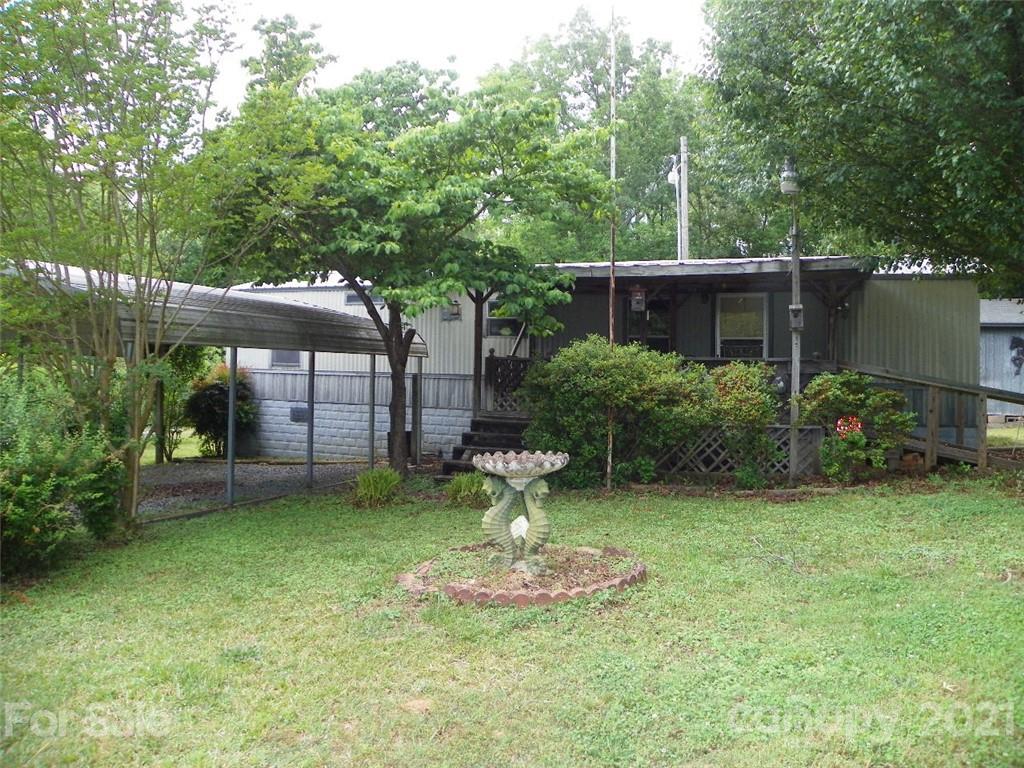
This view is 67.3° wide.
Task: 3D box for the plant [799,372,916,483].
[{"bbox_3d":[4.425,0.557,9.850,1.500,1.400,1.300,1,2,24],"label":"plant"}]

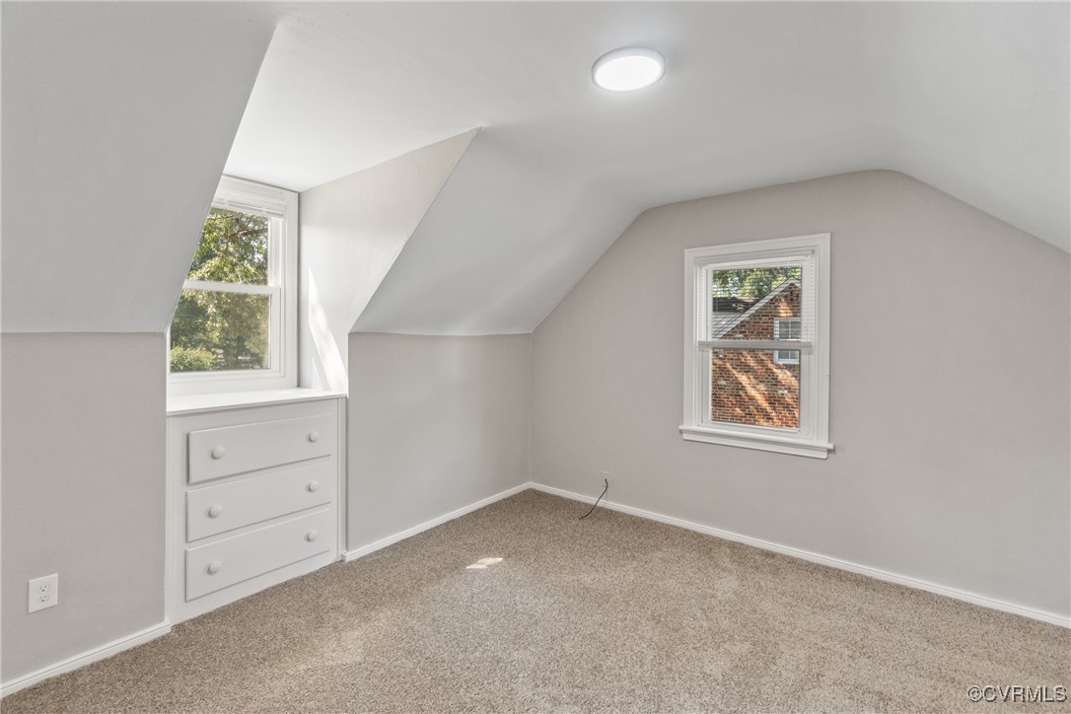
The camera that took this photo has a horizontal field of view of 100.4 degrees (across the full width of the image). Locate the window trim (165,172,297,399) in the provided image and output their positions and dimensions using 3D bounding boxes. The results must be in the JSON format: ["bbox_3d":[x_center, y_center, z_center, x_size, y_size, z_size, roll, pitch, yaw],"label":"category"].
[{"bbox_3d":[-1.901,-0.440,2.700,0.090,1.312,0.897,2,2,38],"label":"window trim"}]

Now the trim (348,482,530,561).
[{"bbox_3d":[-0.579,1.157,3.307,0.017,0.062,1.742,2,2,38],"label":"trim"}]

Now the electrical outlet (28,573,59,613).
[{"bbox_3d":[-1.843,0.886,1.671,0.010,0.120,0.073,2,2,38],"label":"electrical outlet"}]

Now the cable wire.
[{"bbox_3d":[0.441,1.081,3.412,0.060,0.234,0.332,2,3,44],"label":"cable wire"}]

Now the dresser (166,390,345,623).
[{"bbox_3d":[-1.642,0.718,2.527,0.637,0.976,0.872,2,2,38],"label":"dresser"}]

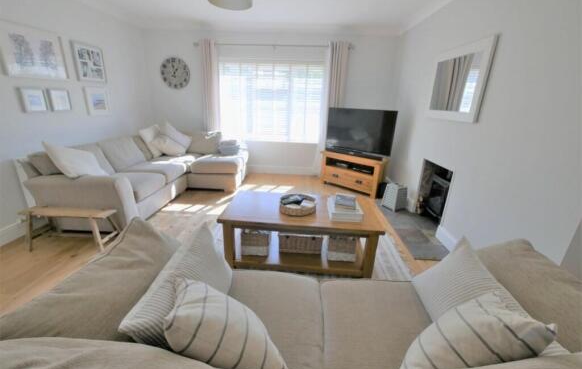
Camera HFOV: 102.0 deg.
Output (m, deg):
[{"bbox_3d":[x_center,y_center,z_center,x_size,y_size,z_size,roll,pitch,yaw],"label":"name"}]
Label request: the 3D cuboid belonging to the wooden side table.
[{"bbox_3d":[-1.984,0.406,2.159,0.770,0.340,0.290,2,19,1],"label":"wooden side table"}]

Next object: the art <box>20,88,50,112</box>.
[{"bbox_3d":[-2.556,-0.838,2.347,0.040,0.225,0.215,3,19,2],"label":"art"}]

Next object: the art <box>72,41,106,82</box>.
[{"bbox_3d":[-2.502,-1.508,2.935,0.045,0.415,0.430,3,19,2],"label":"art"}]

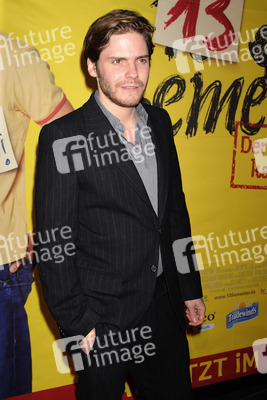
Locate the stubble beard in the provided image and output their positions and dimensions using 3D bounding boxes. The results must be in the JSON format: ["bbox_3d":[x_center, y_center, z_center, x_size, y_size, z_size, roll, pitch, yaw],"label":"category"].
[{"bbox_3d":[-0.018,-0.272,1.515,0.130,0.100,0.095,-3,12,-21],"label":"stubble beard"}]

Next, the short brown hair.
[{"bbox_3d":[-0.036,-0.402,1.570,0.172,0.155,0.205,-3,12,-21],"label":"short brown hair"}]

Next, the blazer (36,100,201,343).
[{"bbox_3d":[-0.038,0.035,1.800,0.540,0.710,0.330,-7,7,-38],"label":"blazer"}]

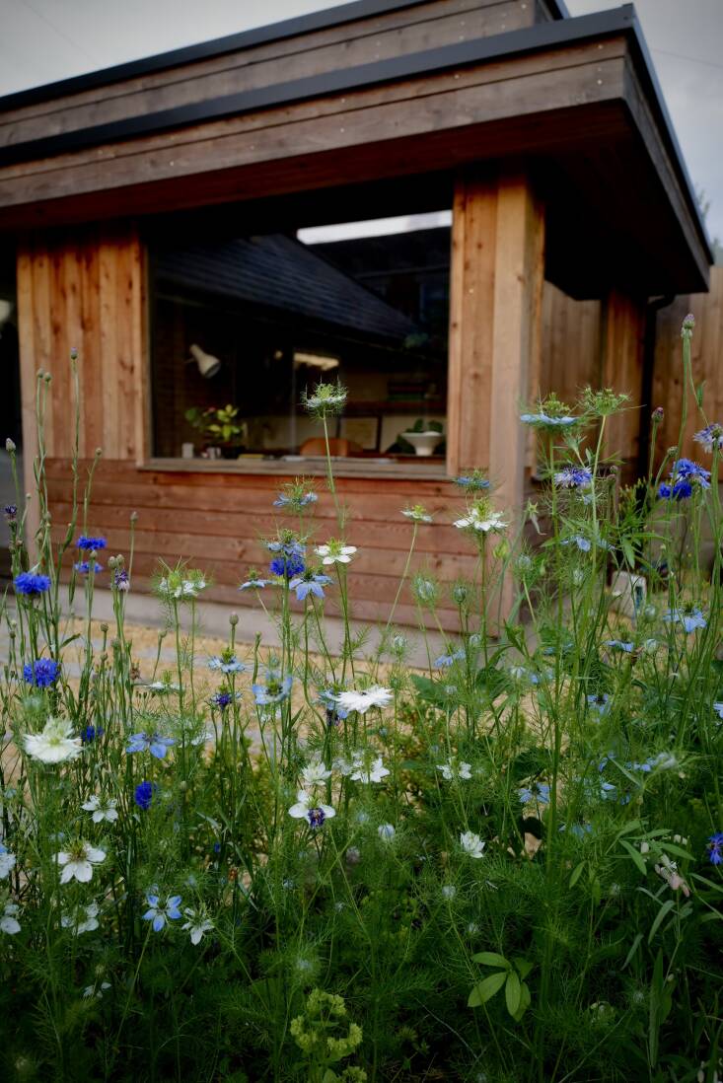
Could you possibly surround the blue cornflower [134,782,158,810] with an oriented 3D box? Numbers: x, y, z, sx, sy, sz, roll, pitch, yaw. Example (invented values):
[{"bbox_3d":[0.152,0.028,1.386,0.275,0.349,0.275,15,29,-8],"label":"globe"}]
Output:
[{"bbox_3d":[-0.250,0.295,0.980,0.023,0.034,0.034,9,5,-17],"label":"blue cornflower"}]

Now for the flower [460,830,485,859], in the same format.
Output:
[{"bbox_3d":[0.122,0.331,0.920,0.030,0.026,0.030,10,23,7],"label":"flower"}]

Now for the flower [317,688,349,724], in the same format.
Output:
[{"bbox_3d":[-0.032,0.188,0.960,0.042,0.028,0.042,0,21,-2],"label":"flower"}]

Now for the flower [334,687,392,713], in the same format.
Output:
[{"bbox_3d":[0.003,0.136,0.720,0.049,0.014,0.049,-9,6,1],"label":"flower"}]

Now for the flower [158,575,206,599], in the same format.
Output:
[{"bbox_3d":[-0.170,0.042,0.800,0.044,0.018,0.044,-1,6,-12],"label":"flower"}]

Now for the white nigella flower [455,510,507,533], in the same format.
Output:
[{"bbox_3d":[0.105,-0.018,0.740,0.046,0.018,0.046,1,6,8],"label":"white nigella flower"}]

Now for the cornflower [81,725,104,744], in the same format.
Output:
[{"bbox_3d":[-0.336,0.240,1.050,0.028,0.021,0.027,-1,7,-18],"label":"cornflower"}]

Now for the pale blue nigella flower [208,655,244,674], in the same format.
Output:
[{"bbox_3d":[-0.156,0.142,0.970,0.043,0.020,0.043,0,11,-9],"label":"pale blue nigella flower"}]

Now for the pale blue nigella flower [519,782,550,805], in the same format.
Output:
[{"bbox_3d":[0.231,0.335,1.120,0.041,0.022,0.041,2,6,12],"label":"pale blue nigella flower"}]

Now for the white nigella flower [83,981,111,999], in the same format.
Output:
[{"bbox_3d":[-0.361,0.612,1.150,0.036,0.012,0.036,-1,7,-18],"label":"white nigella flower"}]

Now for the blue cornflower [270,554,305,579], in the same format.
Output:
[{"bbox_3d":[-0.081,0.027,0.920,0.038,0.023,0.038,0,19,-5],"label":"blue cornflower"}]

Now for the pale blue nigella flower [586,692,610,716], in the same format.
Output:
[{"bbox_3d":[0.337,0.231,1.200,0.036,0.023,0.036,3,27,16],"label":"pale blue nigella flower"}]

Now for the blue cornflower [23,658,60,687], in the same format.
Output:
[{"bbox_3d":[-0.335,0.136,0.880,0.038,0.026,0.038,-2,28,-21],"label":"blue cornflower"}]

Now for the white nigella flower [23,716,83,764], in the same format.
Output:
[{"bbox_3d":[-0.249,0.160,0.680,0.046,0.027,0.046,-2,19,-20],"label":"white nigella flower"}]

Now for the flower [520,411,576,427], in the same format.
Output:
[{"bbox_3d":[0.155,-0.102,0.700,0.046,0.012,0.046,2,6,12],"label":"flower"}]

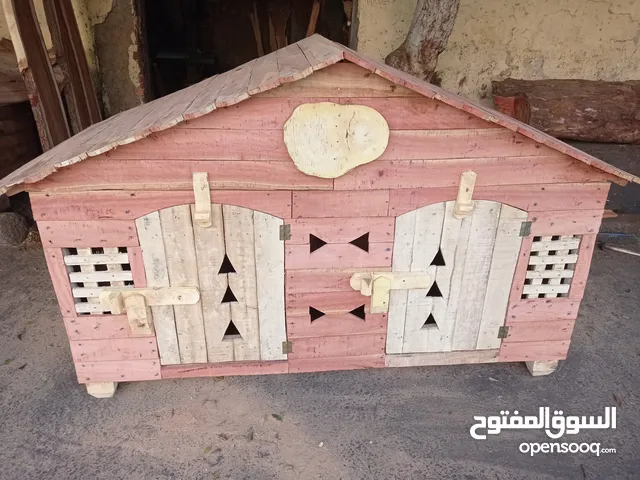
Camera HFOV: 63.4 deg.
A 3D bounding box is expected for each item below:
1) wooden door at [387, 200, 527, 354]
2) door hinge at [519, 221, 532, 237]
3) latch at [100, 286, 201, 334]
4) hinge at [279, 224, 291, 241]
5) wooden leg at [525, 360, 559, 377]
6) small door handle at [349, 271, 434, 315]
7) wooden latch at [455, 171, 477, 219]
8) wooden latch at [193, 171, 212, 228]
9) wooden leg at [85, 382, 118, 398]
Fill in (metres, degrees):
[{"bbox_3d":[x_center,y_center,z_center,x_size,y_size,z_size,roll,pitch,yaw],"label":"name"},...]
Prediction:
[{"bbox_3d":[0.460,0.140,1.789,0.435,0.600,0.026,-2,26,-4],"label":"wooden door"},{"bbox_3d":[0.682,-0.035,1.710,0.040,0.056,0.010,-2,26,-4],"label":"door hinge"},{"bbox_3d":[-0.553,0.225,1.711,0.320,0.163,0.053,-2,26,-4],"label":"latch"},{"bbox_3d":[-0.110,-0.022,1.652,0.033,0.056,0.010,-2,26,-4],"label":"hinge"},{"bbox_3d":[0.862,0.472,2.029,0.097,0.069,0.100,-2,26,-4],"label":"wooden leg"},{"bbox_3d":[0.238,0.175,1.753,0.274,0.145,0.050,-2,26,-4],"label":"small door handle"},{"bbox_3d":[0.454,-0.143,1.615,0.060,0.155,0.045,-2,26,-4],"label":"wooden latch"},{"bbox_3d":[-0.350,-0.125,1.558,0.053,0.168,0.045,-2,26,-4],"label":"wooden latch"},{"bbox_3d":[-0.789,0.519,1.917,0.105,0.075,0.100,-2,26,-4],"label":"wooden leg"}]

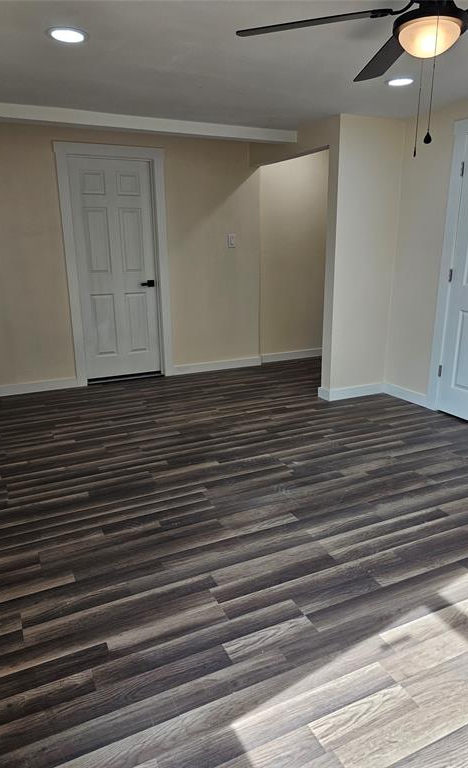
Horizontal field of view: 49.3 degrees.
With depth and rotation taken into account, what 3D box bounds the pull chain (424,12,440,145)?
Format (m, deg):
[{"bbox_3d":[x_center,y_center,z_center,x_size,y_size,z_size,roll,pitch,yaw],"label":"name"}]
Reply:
[{"bbox_3d":[0.599,-0.914,1.535,0.024,0.353,0.024,-8,18,-24],"label":"pull chain"}]

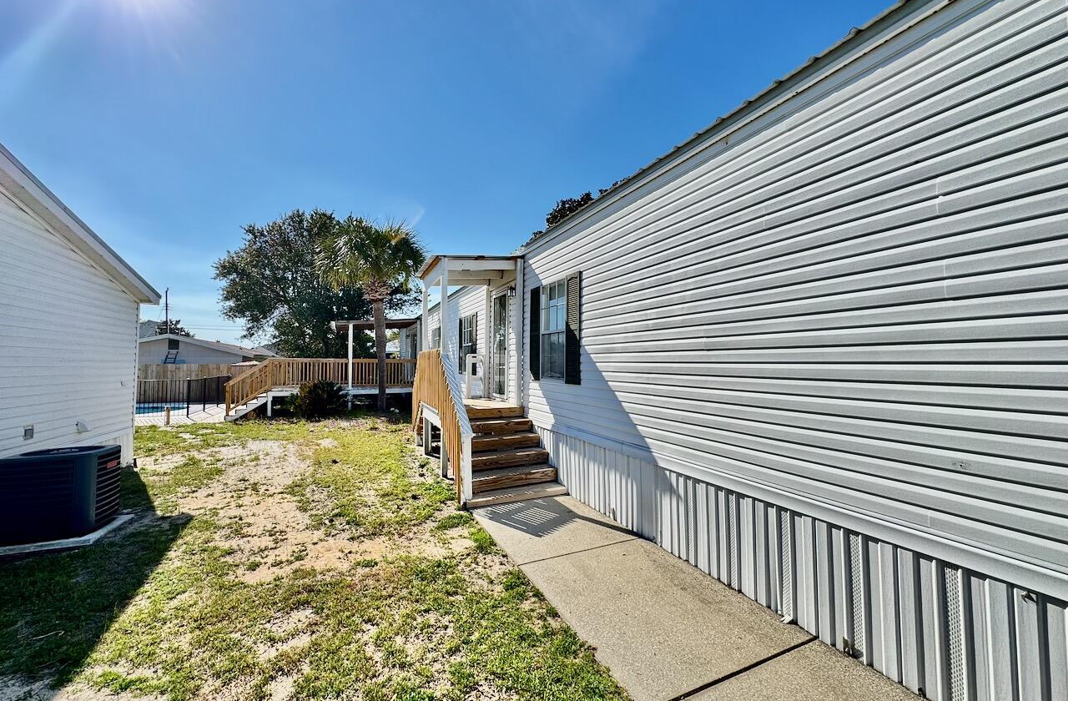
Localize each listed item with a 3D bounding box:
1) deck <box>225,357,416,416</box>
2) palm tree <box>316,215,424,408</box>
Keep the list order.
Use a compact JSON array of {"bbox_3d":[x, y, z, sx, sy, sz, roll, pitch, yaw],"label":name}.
[{"bbox_3d":[-7.012,1.223,15.325,5.737,1.806,3.850,1,-2,-23],"label":"deck"},{"bbox_3d":[-5.550,-1.270,14.800,3.550,6.650,3.500,1,-2,-23],"label":"palm tree"}]

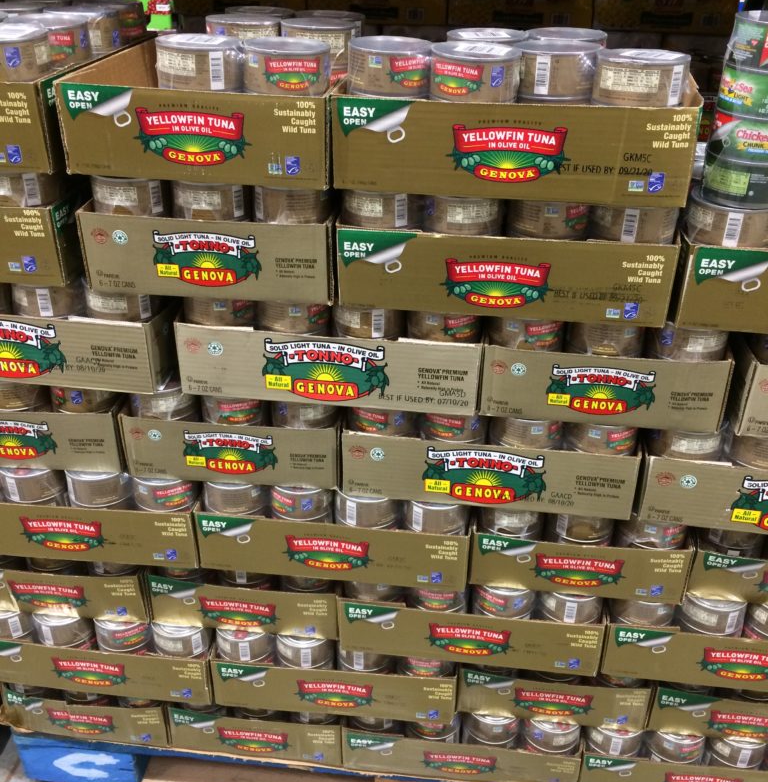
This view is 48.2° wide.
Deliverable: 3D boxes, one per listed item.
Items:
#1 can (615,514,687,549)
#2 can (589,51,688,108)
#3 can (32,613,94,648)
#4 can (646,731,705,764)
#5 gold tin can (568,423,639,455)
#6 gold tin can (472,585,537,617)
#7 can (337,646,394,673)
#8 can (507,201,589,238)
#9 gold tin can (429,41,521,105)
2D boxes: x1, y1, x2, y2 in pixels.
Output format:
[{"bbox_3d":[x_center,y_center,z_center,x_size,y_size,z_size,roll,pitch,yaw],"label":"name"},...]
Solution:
[{"bbox_3d":[0.333,0.154,1.076,0.086,0.043,0.086,4,29,4],"label":"can"},{"bbox_3d":[0.252,-0.304,0.837,0.086,0.043,0.086,4,29,4],"label":"can"},{"bbox_3d":[-0.482,0.340,1.293,0.086,0.043,0.086,1,29,-1],"label":"can"},{"bbox_3d":[0.425,0.492,1.252,0.086,0.043,0.086,1,29,-1],"label":"can"},{"bbox_3d":[0.261,0.035,1.026,0.086,0.043,0.086,4,29,4],"label":"gold tin can"},{"bbox_3d":[0.166,0.267,1.186,0.086,0.043,0.086,4,29,5],"label":"gold tin can"},{"bbox_3d":[-0.026,0.350,1.220,0.086,0.043,0.086,1,29,-1],"label":"can"},{"bbox_3d":[0.175,-0.194,0.917,0.087,0.044,0.087,4,30,5],"label":"can"},{"bbox_3d":[0.091,-0.322,0.873,0.086,0.043,0.086,1,29,-1],"label":"gold tin can"}]

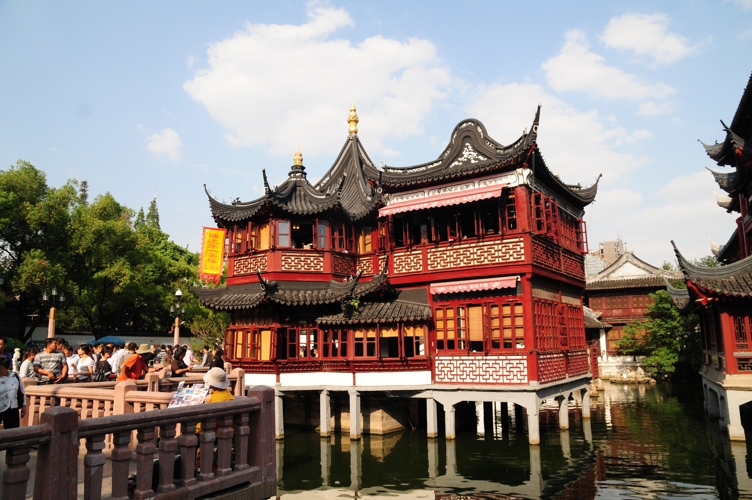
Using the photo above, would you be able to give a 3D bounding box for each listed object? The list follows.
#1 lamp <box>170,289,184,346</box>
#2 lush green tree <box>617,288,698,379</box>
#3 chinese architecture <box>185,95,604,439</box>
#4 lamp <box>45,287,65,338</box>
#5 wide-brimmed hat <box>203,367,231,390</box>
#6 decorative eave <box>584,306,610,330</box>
[{"bbox_3d":[-10.604,4.406,27.572,0.750,4.710,0.750,-1,-10,0],"label":"lamp"},{"bbox_3d":[19.961,6.027,37.000,6.100,6.300,5.500,-1,-10,0],"label":"lush green tree"},{"bbox_3d":[0.992,0.158,21.166,13.450,13.350,12.580,-8,-12,31],"label":"chinese architecture"},{"bbox_3d":[-12.590,3.424,20.135,0.800,4.010,0.800,-1,-10,0],"label":"lamp"},{"bbox_3d":[-1.926,1.552,6.300,0.335,0.200,0.335,9,-1,31],"label":"wide-brimmed hat"},{"bbox_3d":[16.540,5.185,39.500,3.000,1.900,2.500,-3,-11,9],"label":"decorative eave"}]

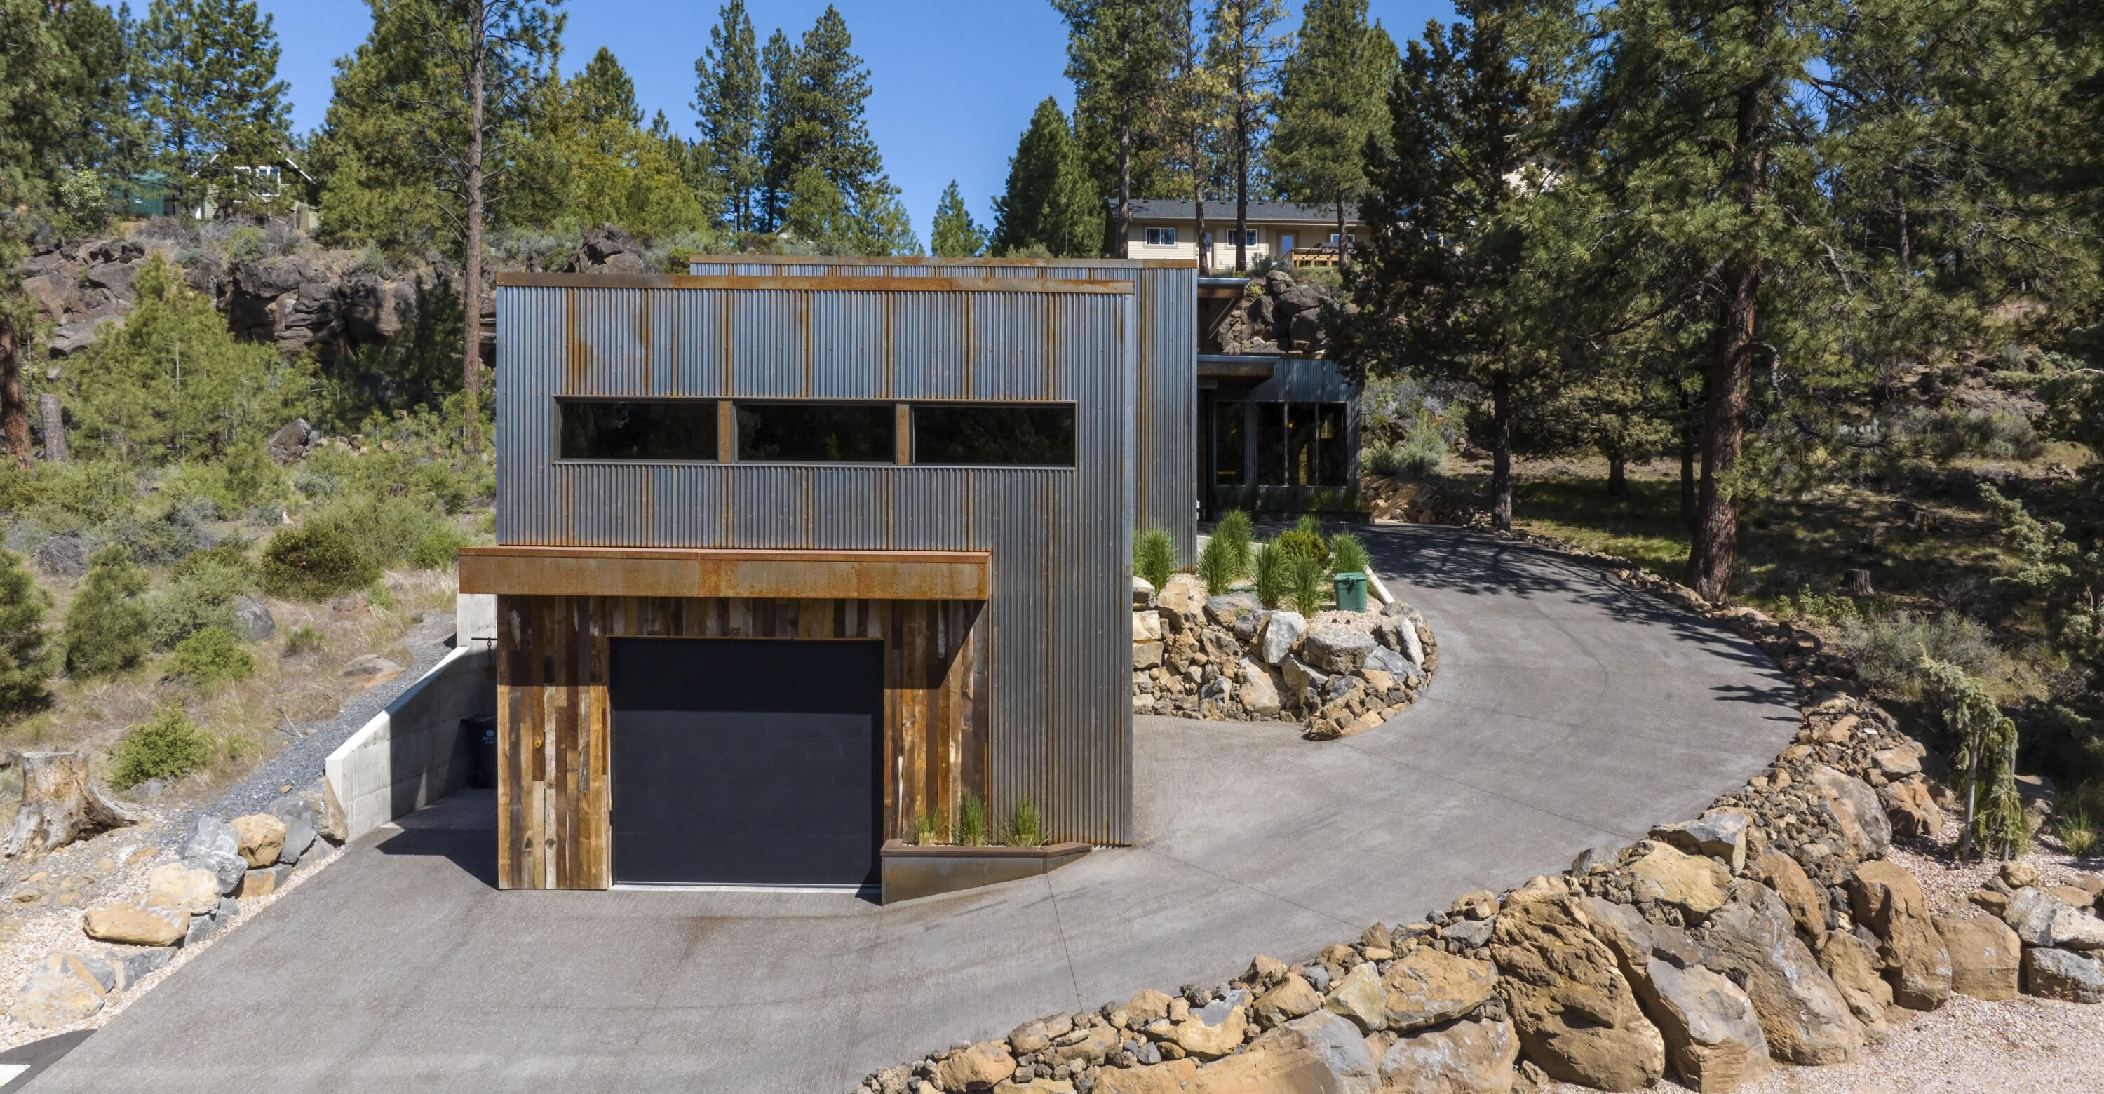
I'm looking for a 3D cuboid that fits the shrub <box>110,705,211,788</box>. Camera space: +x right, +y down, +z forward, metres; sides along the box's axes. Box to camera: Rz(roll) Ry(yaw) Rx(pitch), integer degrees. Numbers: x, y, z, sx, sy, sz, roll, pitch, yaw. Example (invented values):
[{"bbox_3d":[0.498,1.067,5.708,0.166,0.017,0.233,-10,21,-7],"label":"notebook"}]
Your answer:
[{"bbox_3d":[-10.215,2.270,16.700,1.016,0.904,0.965,0,0,0],"label":"shrub"}]

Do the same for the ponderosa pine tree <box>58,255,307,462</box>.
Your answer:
[{"bbox_3d":[-20.896,-4.481,35.000,5.998,5.053,5.000,0,1,0],"label":"ponderosa pine tree"}]

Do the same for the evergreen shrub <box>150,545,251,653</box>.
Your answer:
[{"bbox_3d":[-13.329,0.810,22.800,1.594,1.646,1.500,0,1,0],"label":"evergreen shrub"}]

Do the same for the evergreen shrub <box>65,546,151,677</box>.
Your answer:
[{"bbox_3d":[-12.556,0.842,19.400,1.009,1.672,0.978,0,0,0],"label":"evergreen shrub"}]

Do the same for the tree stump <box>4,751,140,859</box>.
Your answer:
[{"bbox_3d":[-9.887,2.603,14.700,1.182,0.948,1.005,0,0,0],"label":"tree stump"}]

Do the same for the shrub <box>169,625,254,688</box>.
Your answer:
[{"bbox_3d":[-11.466,1.481,19.900,1.046,0.805,0.994,0,0,0],"label":"shrub"}]

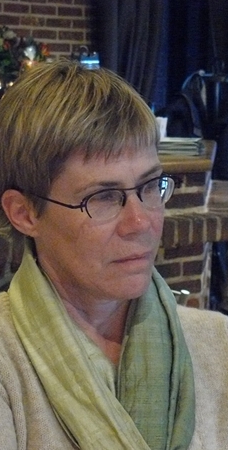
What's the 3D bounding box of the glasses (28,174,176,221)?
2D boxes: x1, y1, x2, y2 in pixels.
[{"bbox_3d":[-0.023,-0.036,1.271,0.135,0.044,0.145,-15,20,-35],"label":"glasses"}]

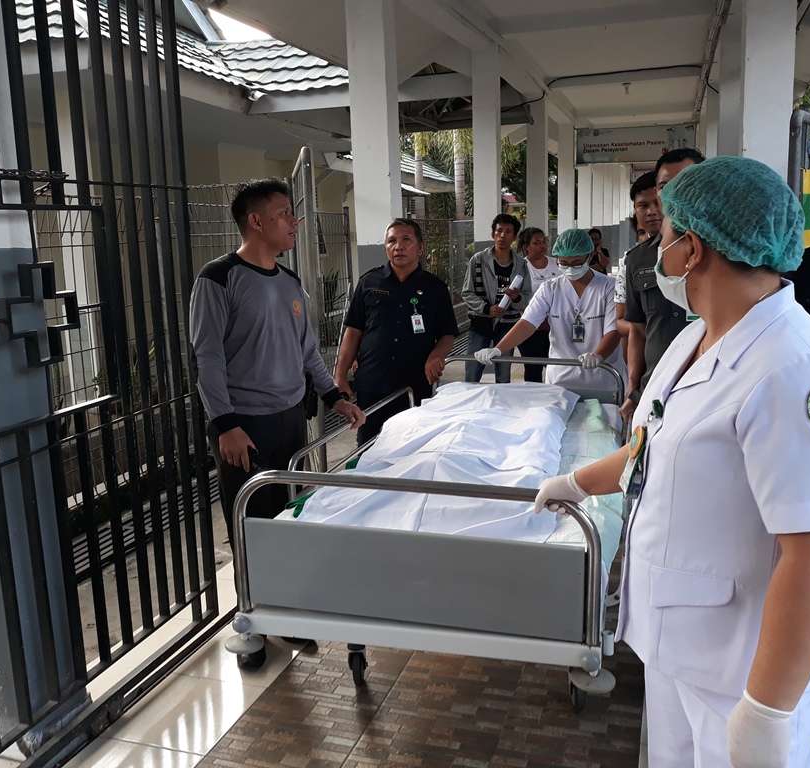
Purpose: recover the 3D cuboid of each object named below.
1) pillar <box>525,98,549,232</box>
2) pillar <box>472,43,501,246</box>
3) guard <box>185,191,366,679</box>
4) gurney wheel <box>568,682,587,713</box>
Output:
[{"bbox_3d":[2.133,-2.757,12.766,0.280,3.420,0.270,1,12,18],"label":"pillar"},{"bbox_3d":[0.972,-2.035,9.302,0.280,3.420,0.270,1,12,18],"label":"pillar"},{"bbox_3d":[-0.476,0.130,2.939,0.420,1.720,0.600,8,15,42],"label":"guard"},{"bbox_3d":[0.560,0.979,2.564,0.050,0.115,0.110,-1,11,7],"label":"gurney wheel"}]

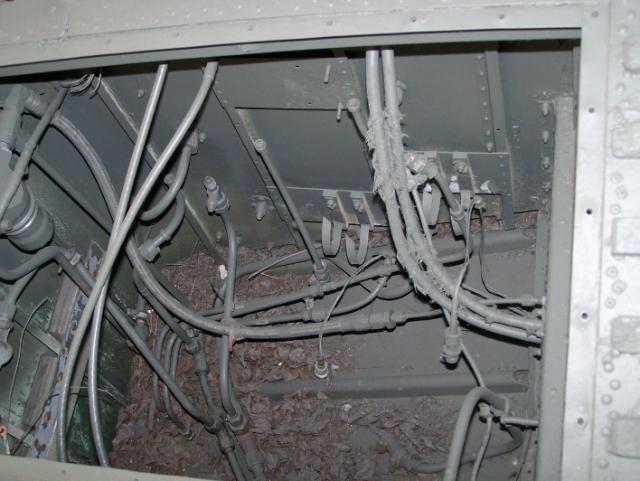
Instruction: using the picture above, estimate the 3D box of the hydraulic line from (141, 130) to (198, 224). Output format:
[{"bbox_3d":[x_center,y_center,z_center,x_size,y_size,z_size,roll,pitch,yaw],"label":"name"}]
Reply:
[{"bbox_3d":[-0.216,-0.093,1.370,0.042,0.139,0.045,35,25,0],"label":"hydraulic line"}]

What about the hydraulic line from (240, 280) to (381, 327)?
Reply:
[{"bbox_3d":[-0.015,0.098,1.430,0.239,0.030,0.038,-11,55,25],"label":"hydraulic line"}]

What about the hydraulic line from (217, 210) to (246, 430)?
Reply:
[{"bbox_3d":[-0.133,0.120,1.420,0.040,0.060,0.325,-2,90,0],"label":"hydraulic line"}]

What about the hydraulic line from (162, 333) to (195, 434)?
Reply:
[{"bbox_3d":[-0.224,0.228,1.490,0.036,0.050,0.157,-7,83,0],"label":"hydraulic line"}]

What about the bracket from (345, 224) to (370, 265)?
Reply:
[{"bbox_3d":[0.056,0.006,1.420,0.036,0.075,0.020,2,58,15],"label":"bracket"}]

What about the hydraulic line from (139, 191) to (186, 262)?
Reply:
[{"bbox_3d":[-0.235,-0.021,1.440,0.042,0.040,0.107,32,112,0],"label":"hydraulic line"}]

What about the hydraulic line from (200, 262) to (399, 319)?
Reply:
[{"bbox_3d":[-0.037,0.082,1.440,0.328,0.028,0.028,-13,55,21],"label":"hydraulic line"}]

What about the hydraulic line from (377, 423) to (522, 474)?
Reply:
[{"bbox_3d":[0.163,0.265,1.205,0.195,0.035,0.062,-9,55,28],"label":"hydraulic line"}]

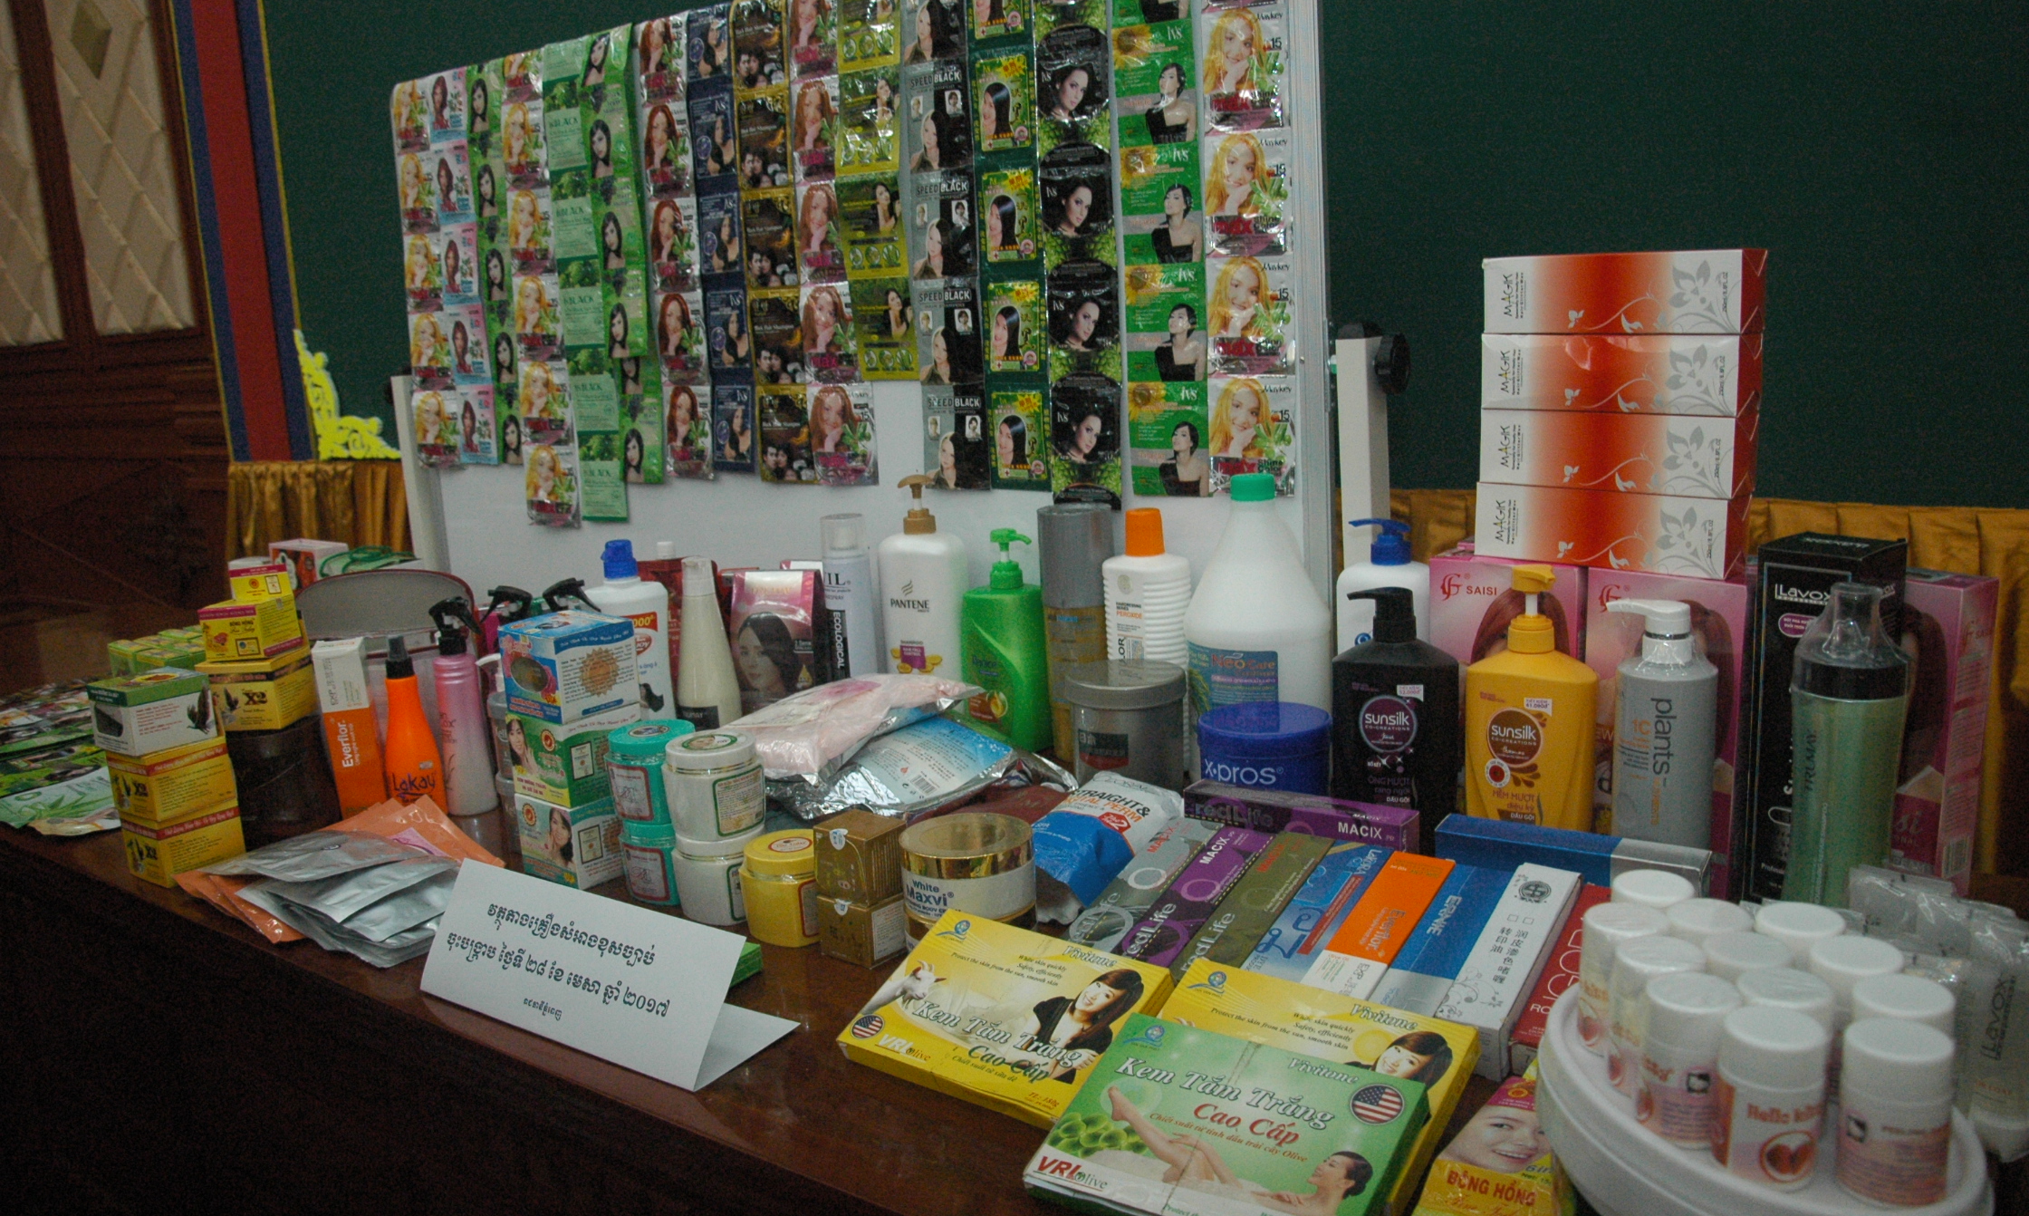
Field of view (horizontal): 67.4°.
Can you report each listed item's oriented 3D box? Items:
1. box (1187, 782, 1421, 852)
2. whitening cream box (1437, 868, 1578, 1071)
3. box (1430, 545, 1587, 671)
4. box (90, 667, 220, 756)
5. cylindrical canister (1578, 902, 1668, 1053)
[{"bbox_3d":[0.225,0.175,1.200,0.179,0.045,0.038,5,15,32],"label":"box"},{"bbox_3d":[0.347,0.247,1.057,0.042,0.039,0.206,6,24,33],"label":"whitening cream box"},{"bbox_3d":[0.426,0.084,1.288,0.123,0.256,0.065,7,16,39],"label":"box"},{"bbox_3d":[-0.812,0.097,1.433,0.074,0.059,0.075,6,15,35],"label":"box"},{"bbox_3d":[0.300,0.184,0.748,0.043,0.065,0.043,-3,12,1],"label":"cylindrical canister"}]

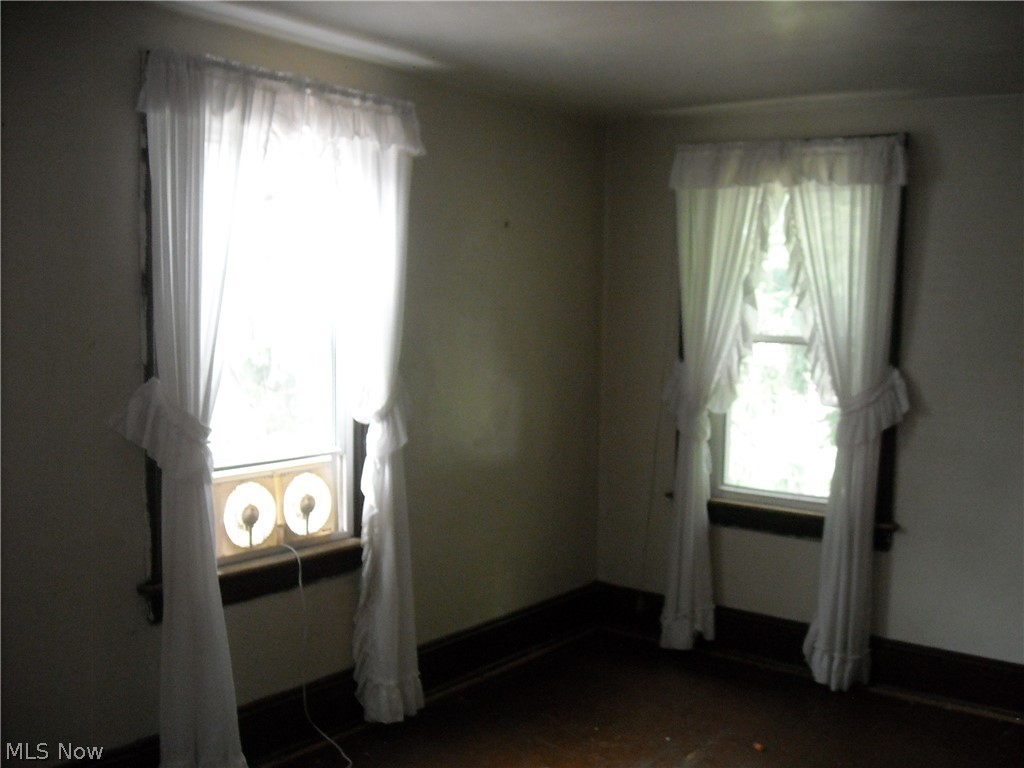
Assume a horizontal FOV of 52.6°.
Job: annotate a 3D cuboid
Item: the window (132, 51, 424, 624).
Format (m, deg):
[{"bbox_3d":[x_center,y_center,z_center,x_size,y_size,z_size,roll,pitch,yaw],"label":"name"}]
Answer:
[{"bbox_3d":[-0.746,-0.147,3.445,0.130,1.685,1.050,3,5,39],"label":"window"}]

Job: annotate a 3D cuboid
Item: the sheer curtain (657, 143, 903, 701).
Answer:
[{"bbox_3d":[1.089,0.106,4.285,1.030,2.195,0.150,3,5,39],"label":"sheer curtain"}]

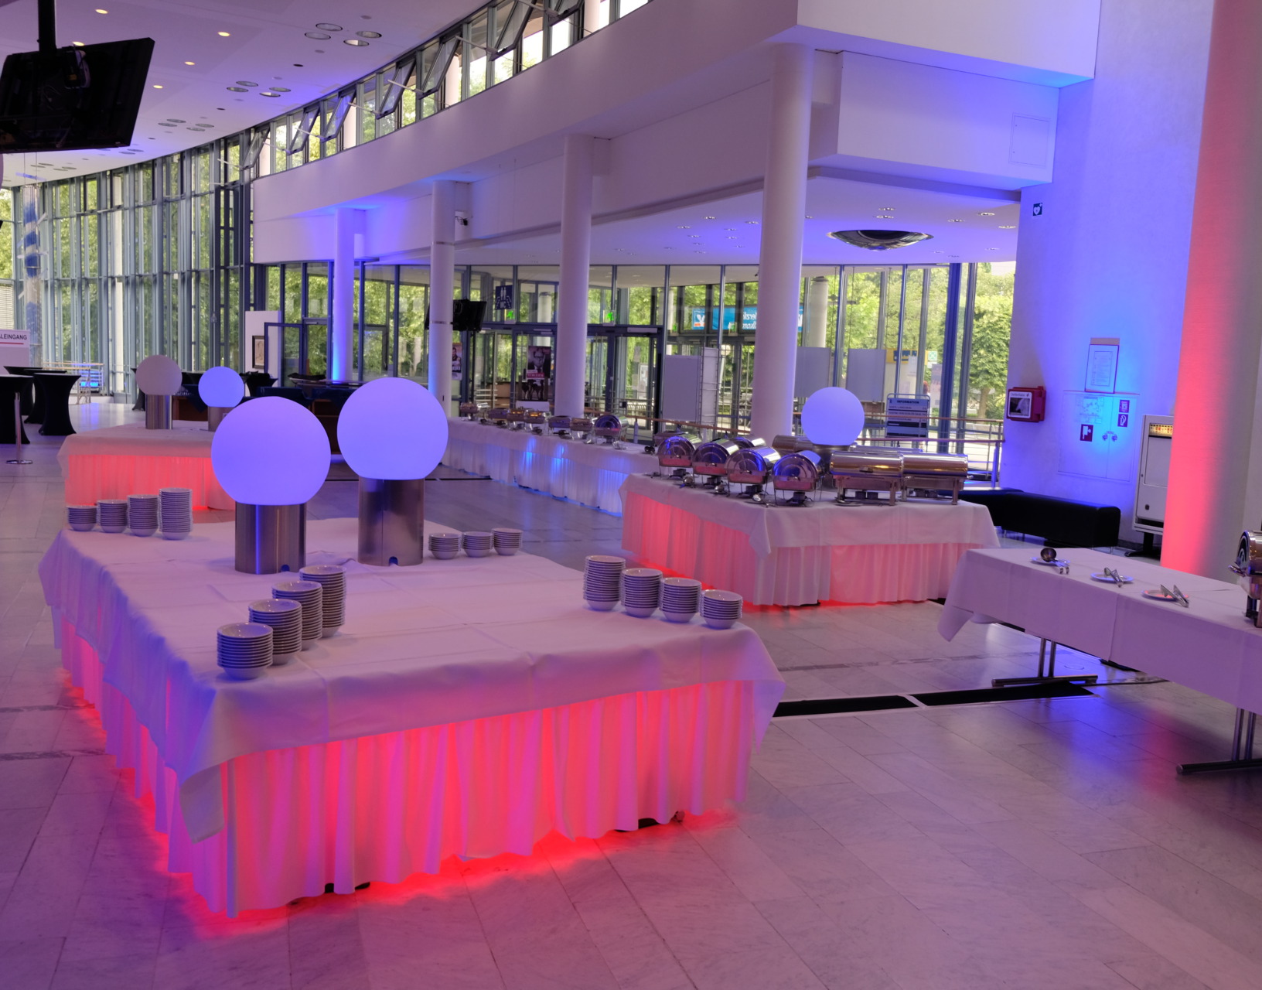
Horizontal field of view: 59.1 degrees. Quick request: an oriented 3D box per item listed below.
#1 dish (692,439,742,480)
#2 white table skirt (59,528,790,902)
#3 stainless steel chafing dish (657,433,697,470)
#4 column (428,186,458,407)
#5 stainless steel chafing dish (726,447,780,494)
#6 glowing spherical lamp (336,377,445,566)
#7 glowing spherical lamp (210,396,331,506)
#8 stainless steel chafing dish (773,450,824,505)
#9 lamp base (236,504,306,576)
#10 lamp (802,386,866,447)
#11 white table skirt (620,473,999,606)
[{"bbox_3d":[0.718,-0.267,9.221,0.365,0.380,0.580,4,7,14],"label":"dish"},{"bbox_3d":[-1.281,0.679,5.014,2.000,0.710,3.250,-2,8,-34],"label":"white table skirt"},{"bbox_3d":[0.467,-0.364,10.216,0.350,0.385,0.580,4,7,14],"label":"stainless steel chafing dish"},{"bbox_3d":[-3.899,-3.725,22.901,0.460,5.260,0.460,2,7,0],"label":"column"},{"bbox_3d":[0.959,-0.183,8.553,0.330,0.370,0.560,5,7,18],"label":"stainless steel chafing dish"},{"bbox_3d":[-1.111,-0.117,5.182,0.518,0.858,0.518,2,7,0],"label":"glowing spherical lamp"},{"bbox_3d":[-1.627,-0.200,5.036,0.505,0.490,0.505,2,7,0],"label":"glowing spherical lamp"},{"bbox_3d":[1.297,-0.146,8.628,0.350,0.385,0.580,4,7,14],"label":"stainless steel chafing dish"},{"bbox_3d":[-1.643,0.181,5.080,0.305,0.307,0.305,2,7,0],"label":"lamp base"},{"bbox_3d":[1.634,-0.625,8.998,0.500,0.470,0.500,4,7,10],"label":"lamp"},{"bbox_3d":[1.384,0.316,9.532,2.050,0.733,2.400,0,7,-23],"label":"white table skirt"}]

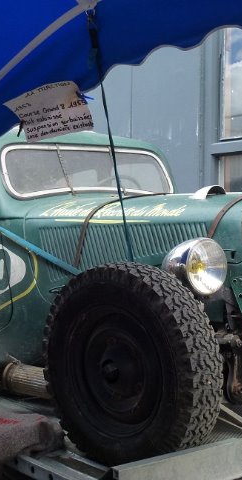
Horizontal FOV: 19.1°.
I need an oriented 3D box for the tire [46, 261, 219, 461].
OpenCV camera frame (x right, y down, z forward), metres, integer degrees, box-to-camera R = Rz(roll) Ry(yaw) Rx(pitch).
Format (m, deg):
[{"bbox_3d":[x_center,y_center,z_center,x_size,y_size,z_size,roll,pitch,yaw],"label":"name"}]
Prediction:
[{"bbox_3d":[0.023,0.432,2.476,0.710,0.710,0.185,0,1,44],"label":"tire"}]

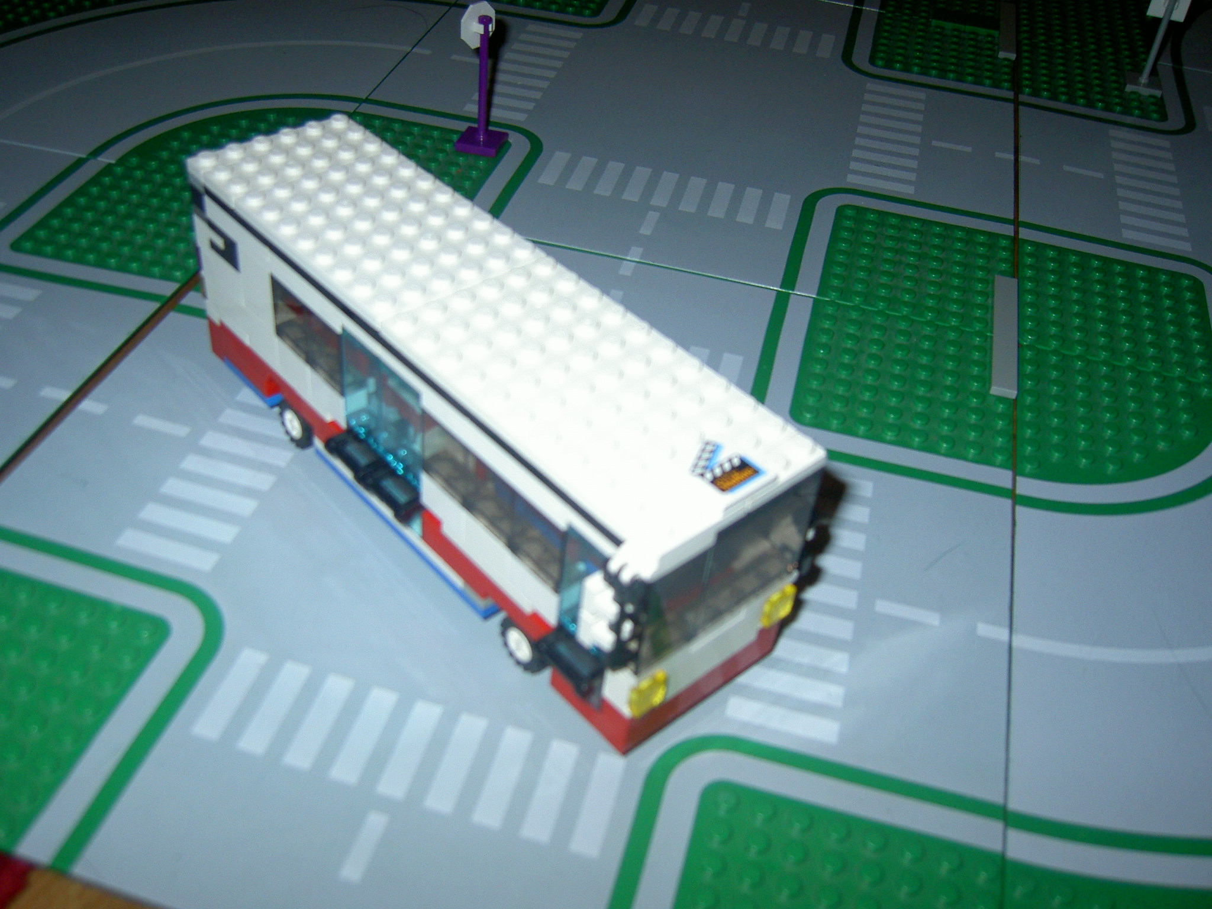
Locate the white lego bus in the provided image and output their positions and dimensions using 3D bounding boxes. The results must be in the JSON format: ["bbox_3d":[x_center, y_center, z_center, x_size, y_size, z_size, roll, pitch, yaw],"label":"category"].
[{"bbox_3d":[-0.035,-0.013,0.294,0.051,0.069,0.178,-29,52,-32],"label":"white lego bus"}]

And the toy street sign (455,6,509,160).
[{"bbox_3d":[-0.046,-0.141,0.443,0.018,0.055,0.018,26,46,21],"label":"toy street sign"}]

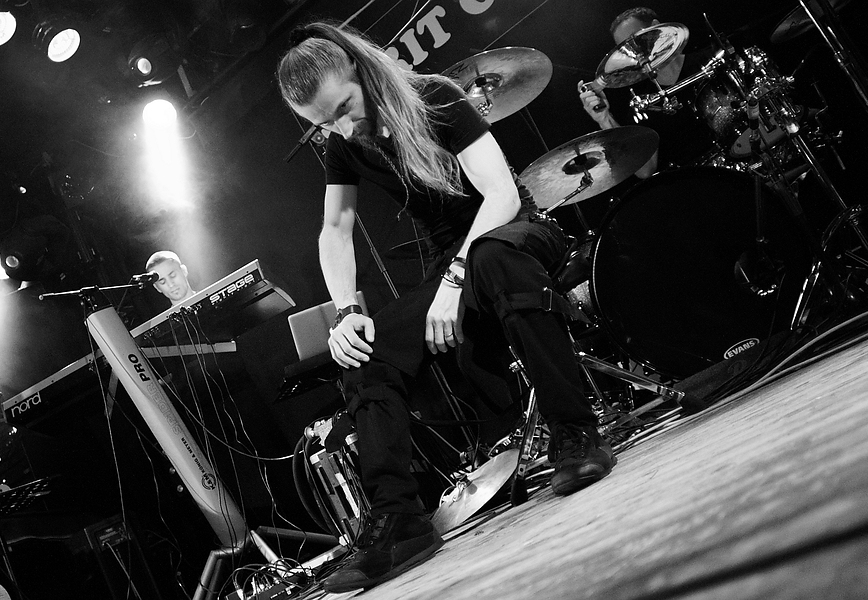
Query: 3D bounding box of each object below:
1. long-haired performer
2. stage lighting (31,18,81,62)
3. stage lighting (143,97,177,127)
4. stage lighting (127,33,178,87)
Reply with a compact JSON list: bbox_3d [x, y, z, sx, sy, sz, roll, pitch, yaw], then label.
[{"bbox_3d":[0.006,-0.081,1.784,0.660,1.140,0.760,-31,-14,27],"label":"long-haired performer"},{"bbox_3d":[-2.075,-1.442,4.128,0.210,0.240,0.210,-54,-22,17],"label":"stage lighting"},{"bbox_3d":[-1.764,-1.242,4.803,0.210,0.240,0.210,-25,-41,0],"label":"stage lighting"},{"bbox_3d":[-1.614,-1.379,4.300,0.260,0.260,0.290,-30,27,21],"label":"stage lighting"}]

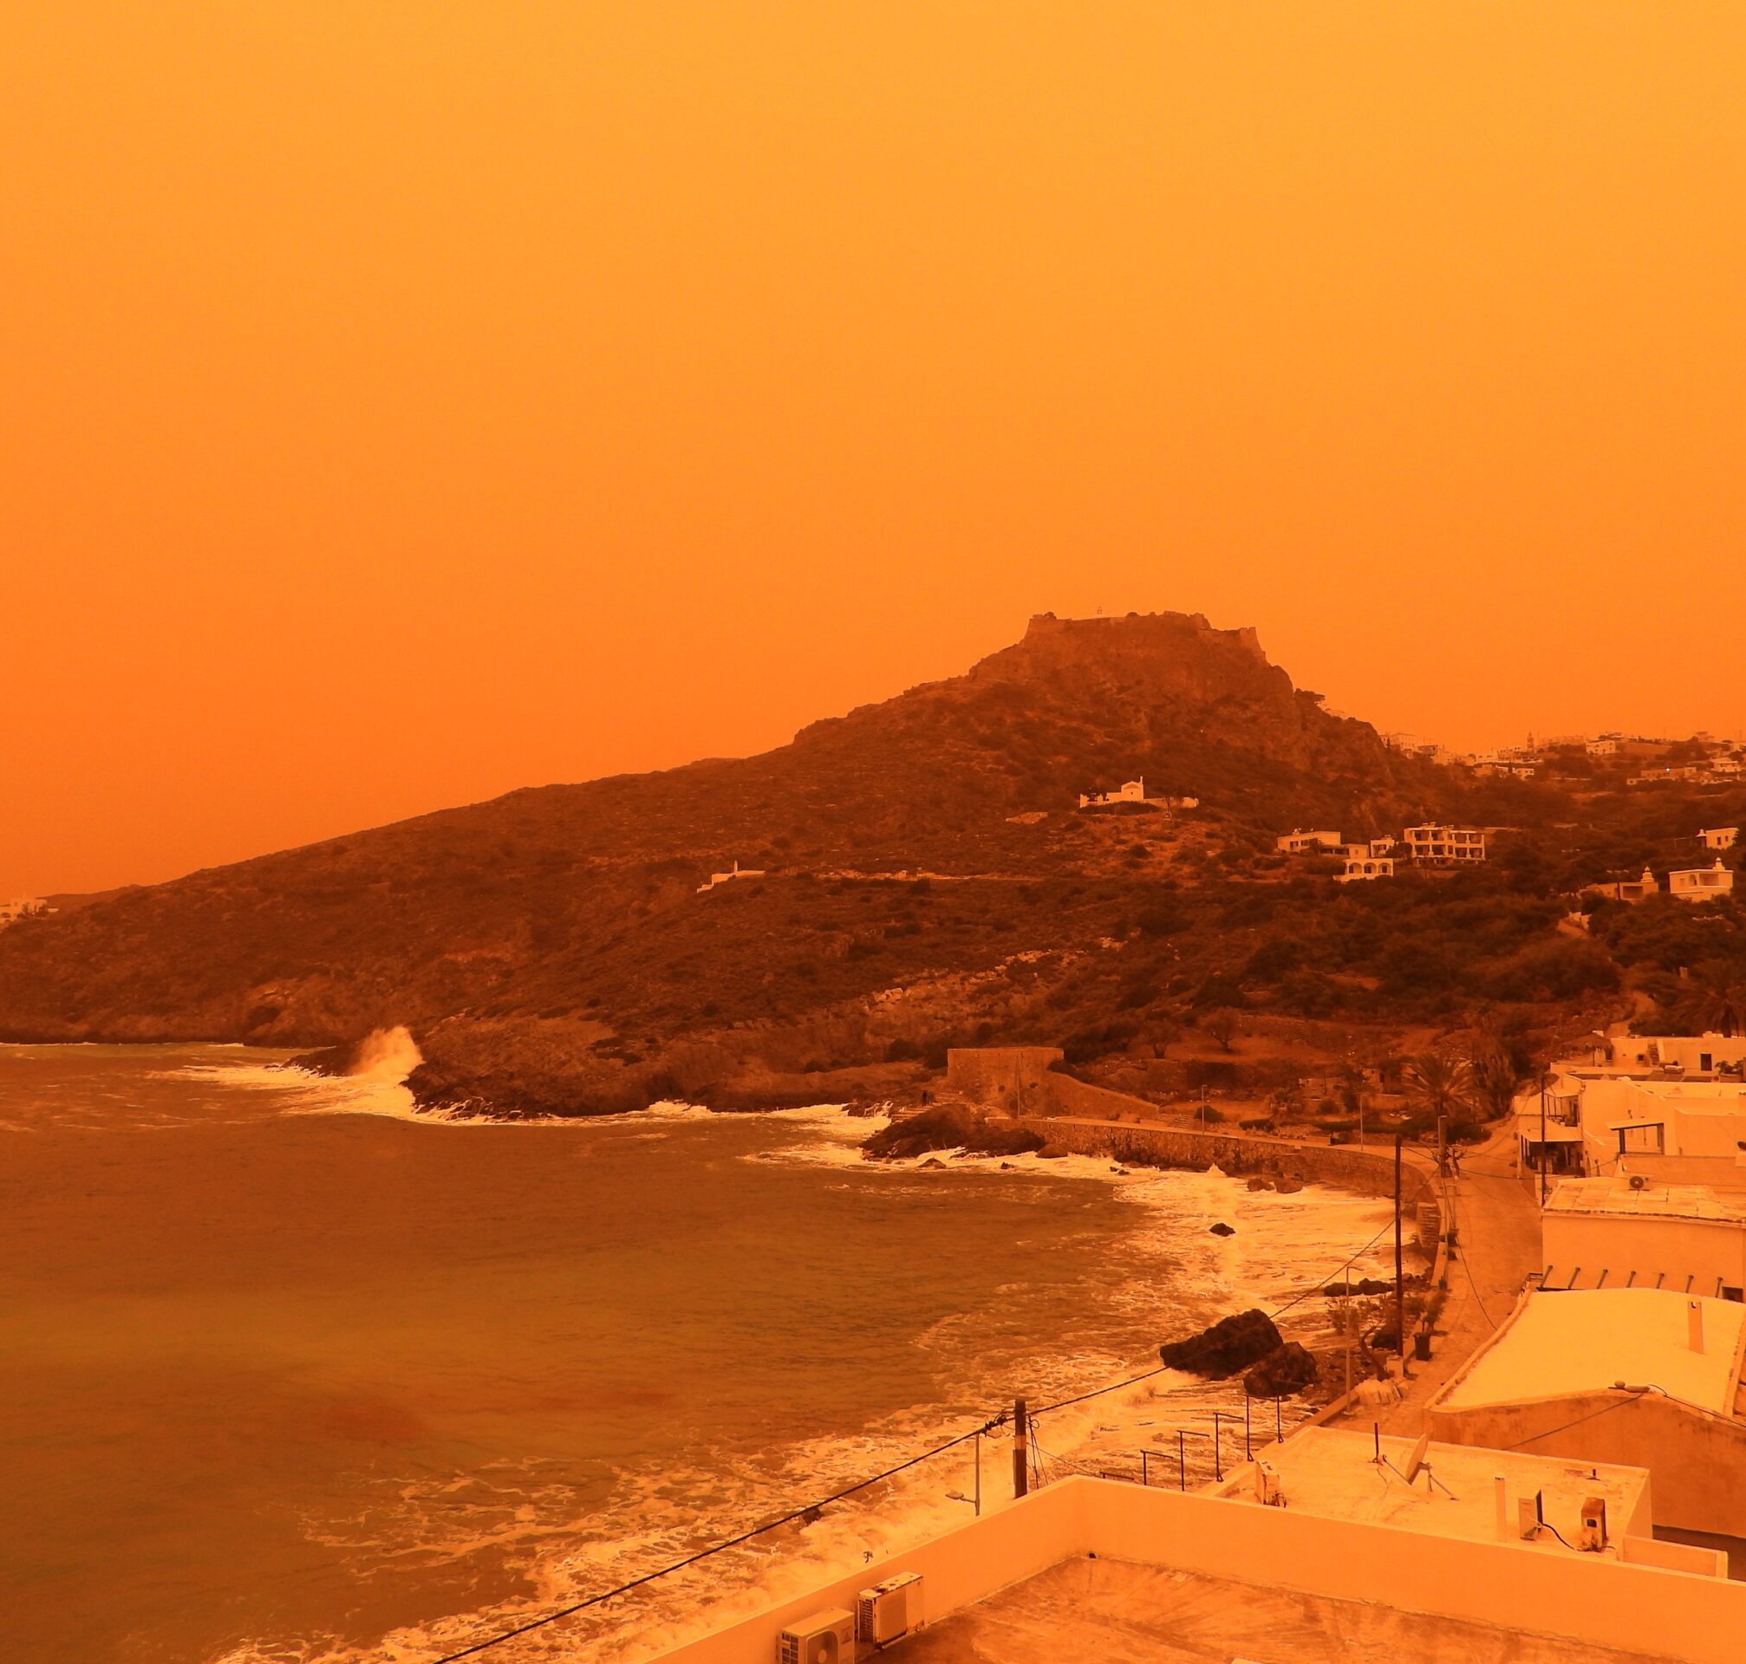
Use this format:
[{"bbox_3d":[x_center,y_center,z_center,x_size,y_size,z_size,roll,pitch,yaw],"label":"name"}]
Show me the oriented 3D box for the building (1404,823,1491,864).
[{"bbox_3d":[125.488,2.666,338.000,16.000,8.200,9.000,0,-6,8],"label":"building"}]

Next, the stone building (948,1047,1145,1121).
[{"bbox_3d":[19.137,27.706,169.000,21.500,7.800,9.000,0,-6,5],"label":"stone building"}]

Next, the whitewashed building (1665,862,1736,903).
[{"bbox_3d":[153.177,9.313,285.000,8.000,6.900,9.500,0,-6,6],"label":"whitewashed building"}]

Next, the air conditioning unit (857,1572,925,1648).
[{"bbox_3d":[0.211,9.204,18.200,0.270,0.560,0.850,-4,-7,40],"label":"air conditioning unit"}]

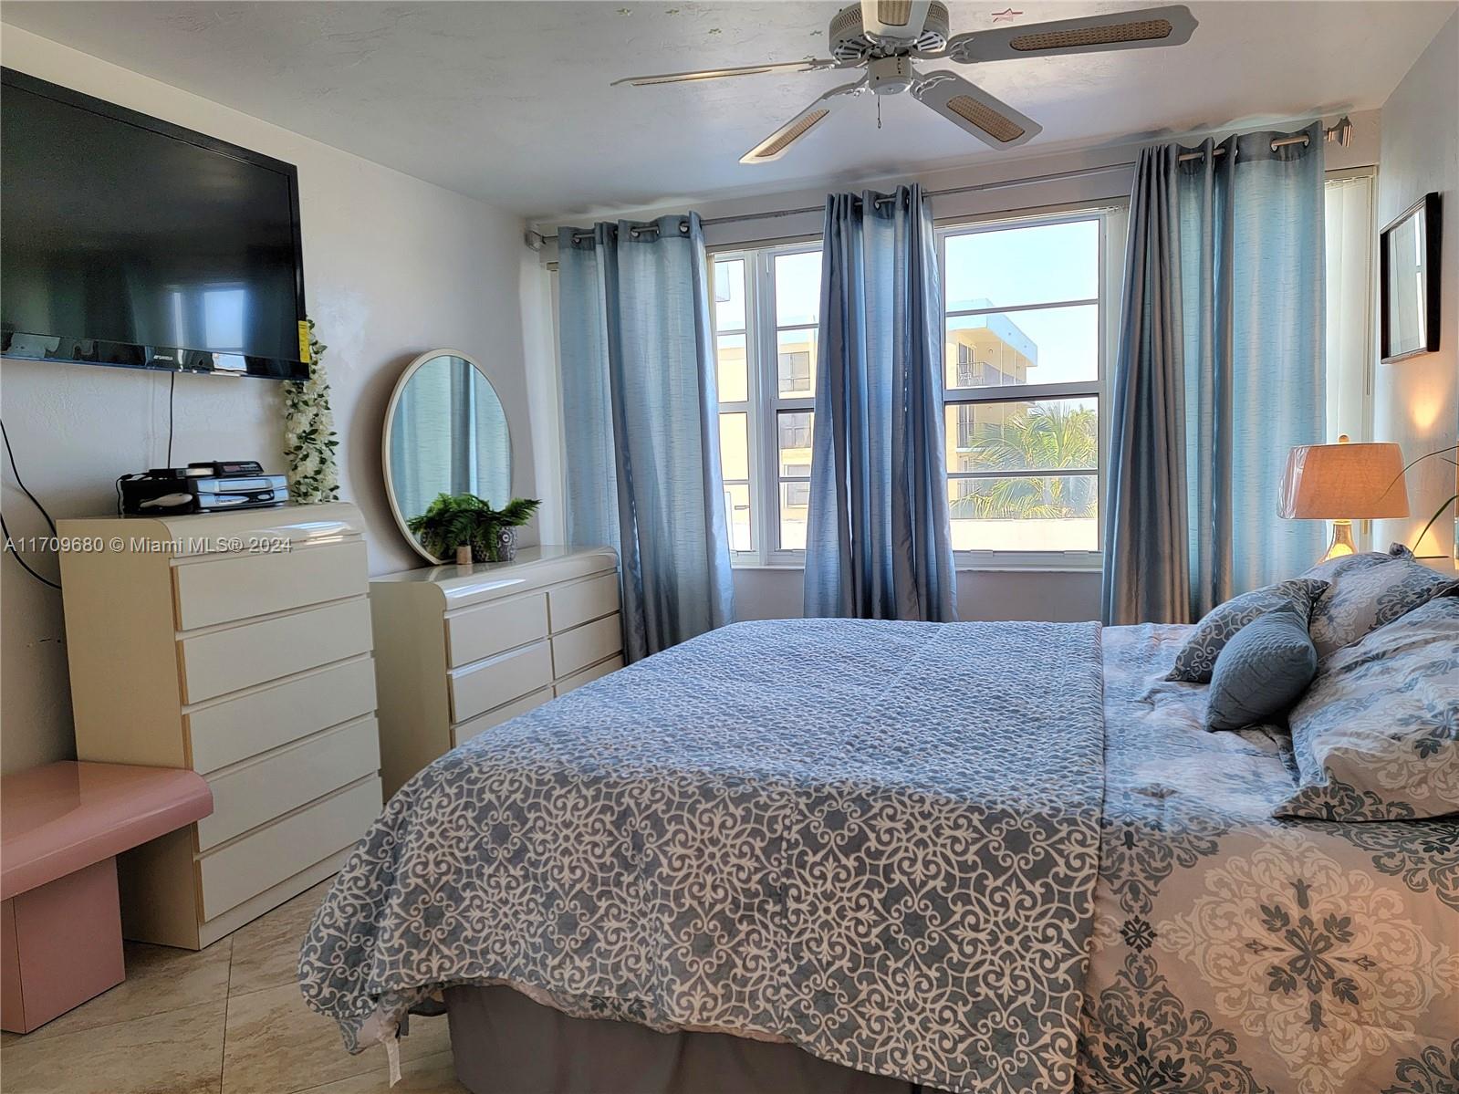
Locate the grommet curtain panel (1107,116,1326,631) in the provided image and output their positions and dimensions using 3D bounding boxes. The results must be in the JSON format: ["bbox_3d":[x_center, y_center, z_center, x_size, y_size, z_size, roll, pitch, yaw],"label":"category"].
[{"bbox_3d":[1.829,-0.408,3.893,0.800,2.230,0.140,0,6,21],"label":"grommet curtain panel"}]

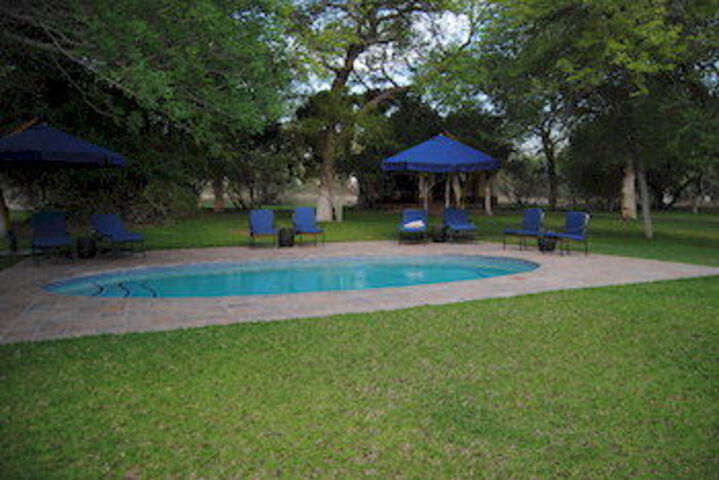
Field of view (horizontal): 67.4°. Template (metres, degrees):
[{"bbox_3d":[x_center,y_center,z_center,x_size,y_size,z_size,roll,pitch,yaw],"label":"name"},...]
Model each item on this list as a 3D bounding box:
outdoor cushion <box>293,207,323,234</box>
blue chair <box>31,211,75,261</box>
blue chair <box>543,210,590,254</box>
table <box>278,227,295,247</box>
[{"bbox_3d":[-1.330,-0.532,14.164,0.640,0.680,0.680,-2,6,-17],"label":"outdoor cushion"},{"bbox_3d":[-6.334,-0.040,11.146,0.680,0.970,0.850,-4,7,-35],"label":"blue chair"},{"bbox_3d":[4.700,-0.171,12.190,0.820,1.000,0.660,-4,7,-37],"label":"blue chair"},{"bbox_3d":[-1.922,-0.065,14.258,0.380,0.430,0.380,0,5,0],"label":"table"}]

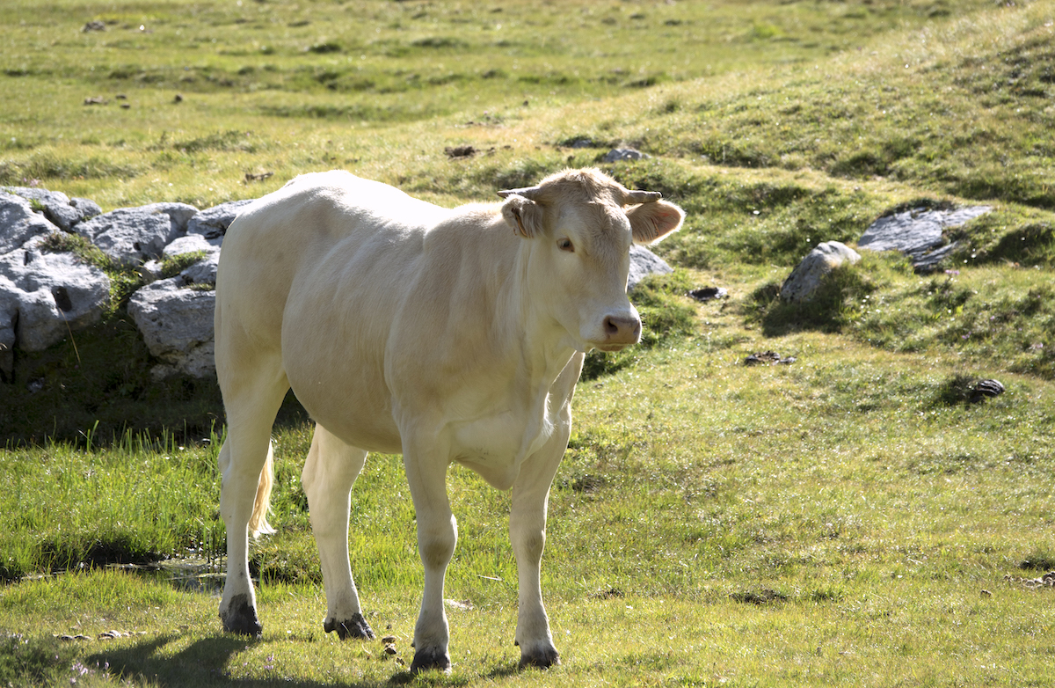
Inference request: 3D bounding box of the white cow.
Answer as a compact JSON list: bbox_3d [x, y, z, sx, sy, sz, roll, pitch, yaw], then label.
[{"bbox_3d":[-0.203,0.187,21.293,0.580,1.370,1.830,-2,4,-32],"label":"white cow"}]

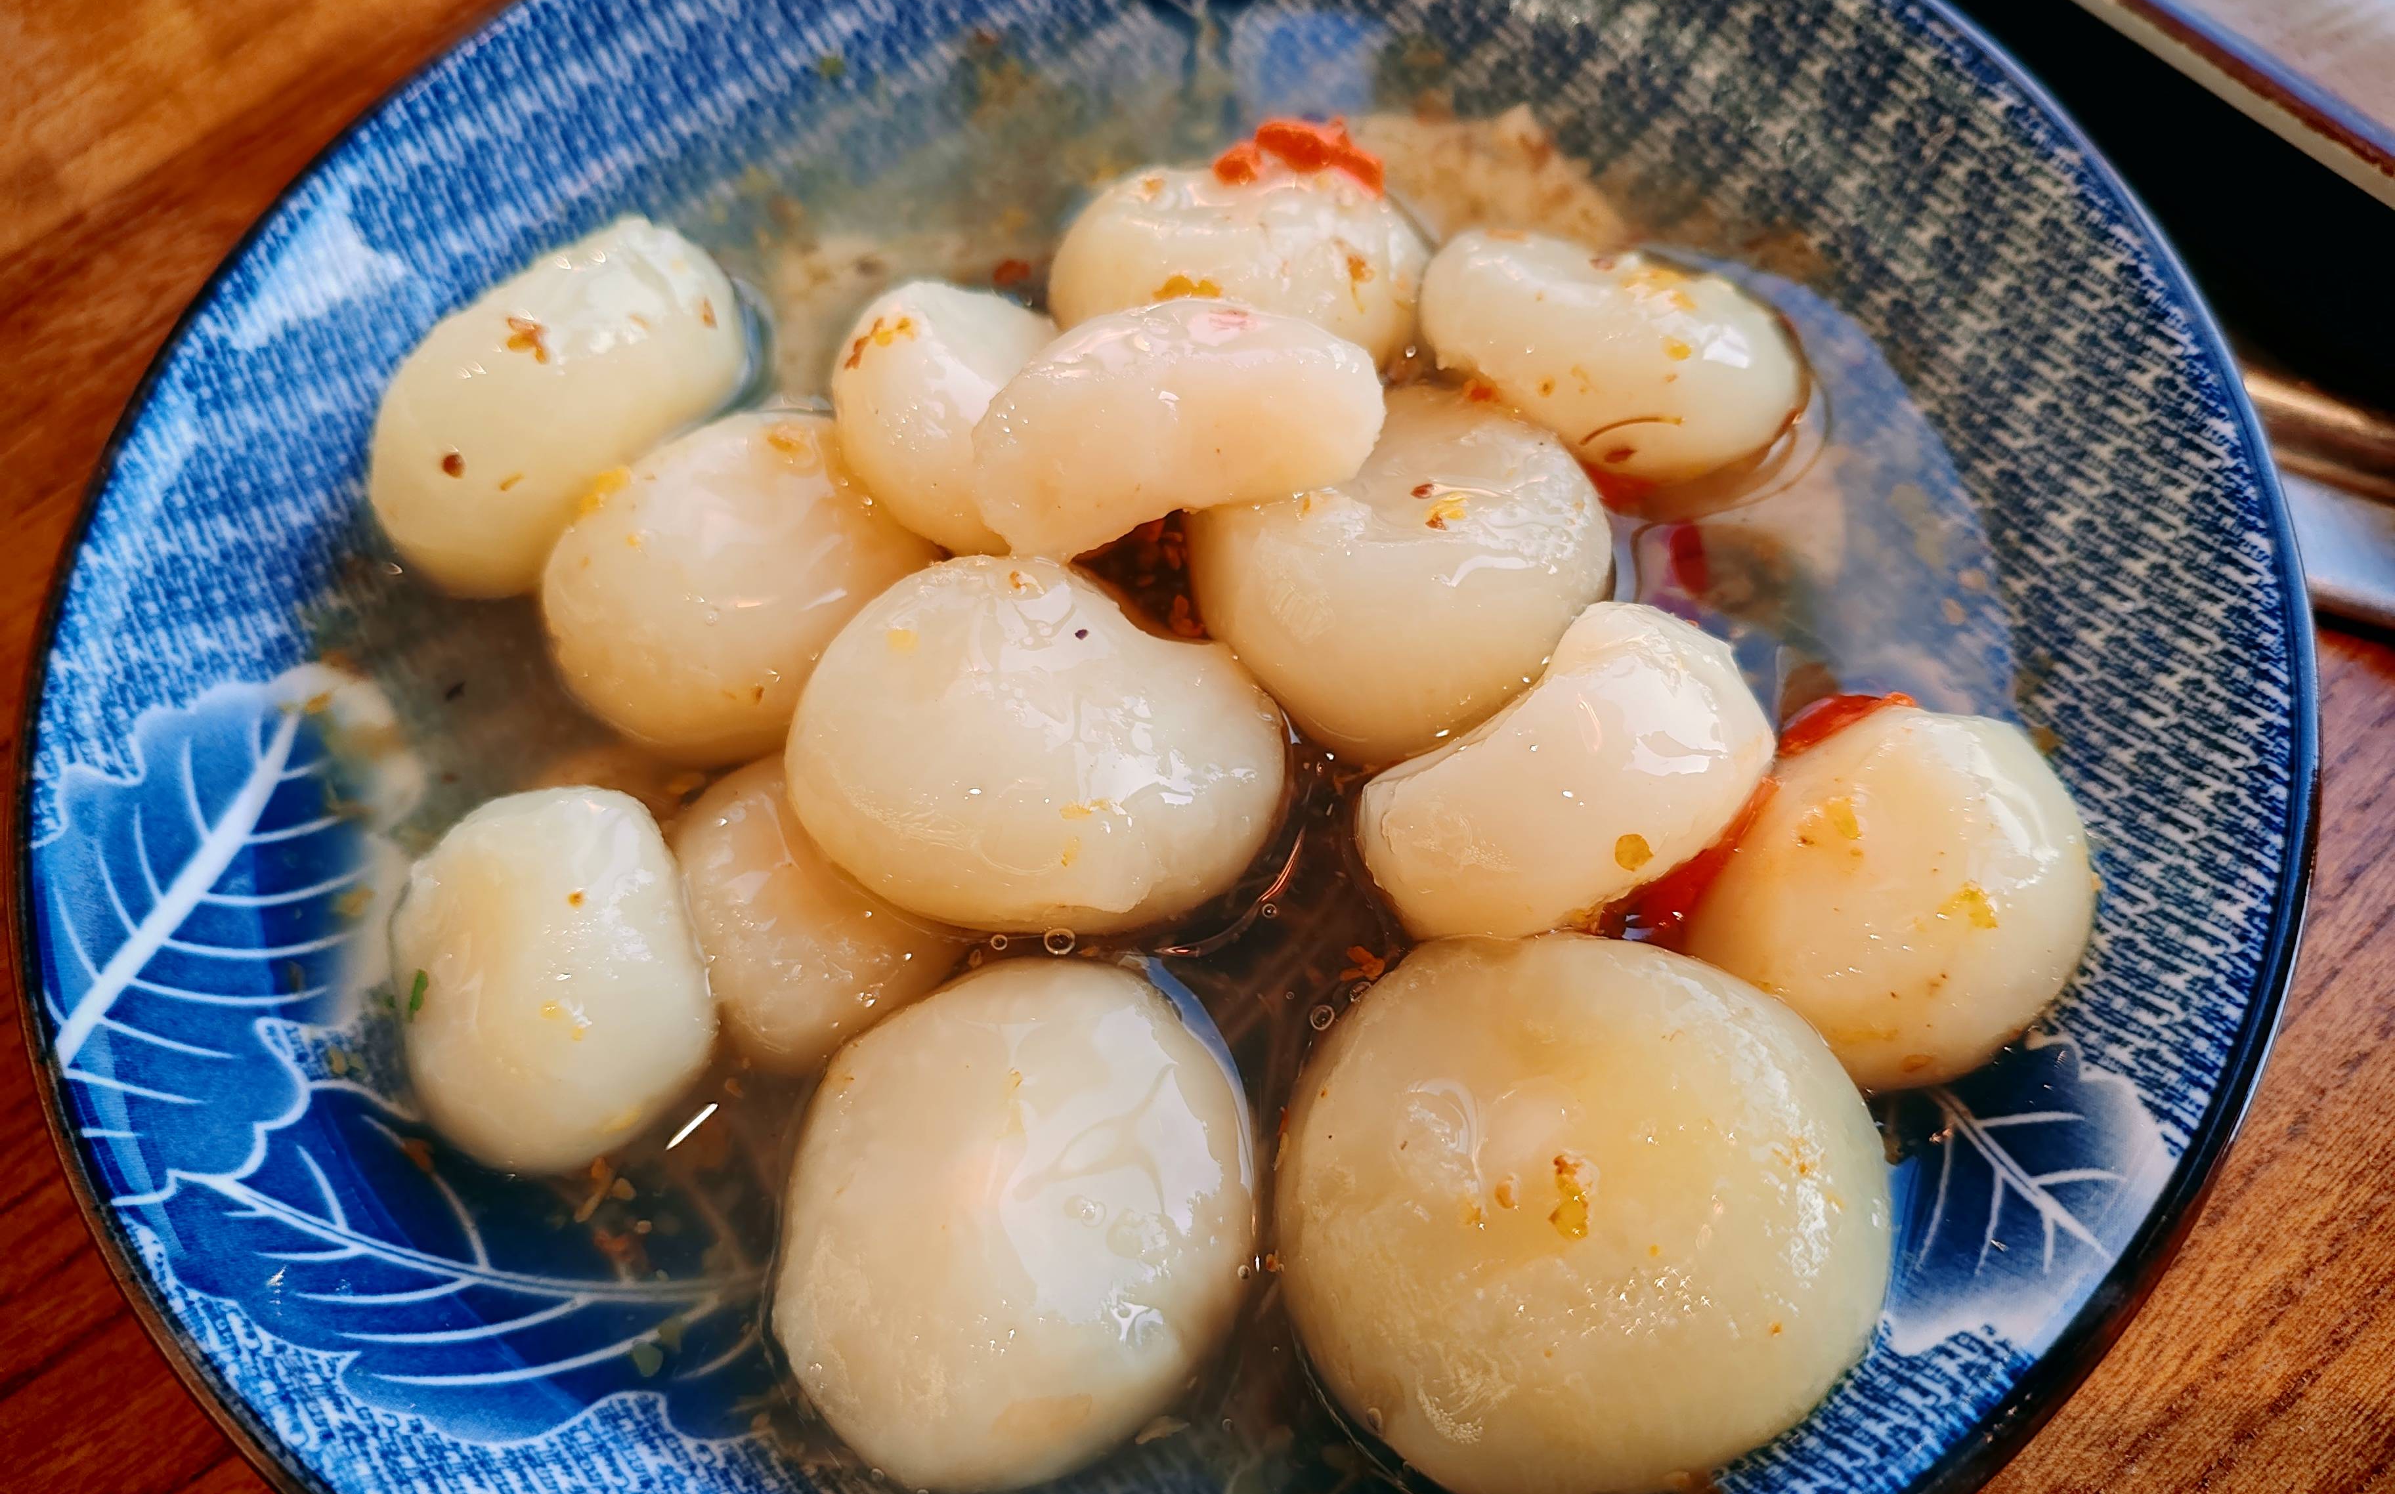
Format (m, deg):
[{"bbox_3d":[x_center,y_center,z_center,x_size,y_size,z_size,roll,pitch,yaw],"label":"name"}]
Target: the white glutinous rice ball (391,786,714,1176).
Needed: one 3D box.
[{"bbox_3d":[-0.053,0.019,0.153,0.025,0.022,0.033,-6,62,3],"label":"white glutinous rice ball"}]

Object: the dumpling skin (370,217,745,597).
[{"bbox_3d":[-0.059,-0.031,0.172,0.022,0.022,0.043,31,69,20],"label":"dumpling skin"}]

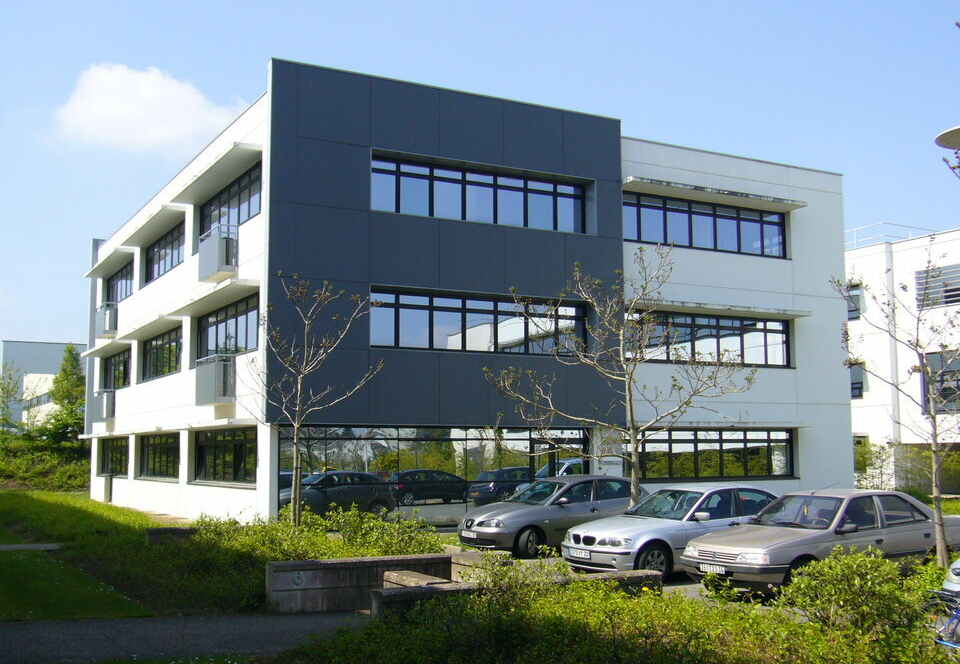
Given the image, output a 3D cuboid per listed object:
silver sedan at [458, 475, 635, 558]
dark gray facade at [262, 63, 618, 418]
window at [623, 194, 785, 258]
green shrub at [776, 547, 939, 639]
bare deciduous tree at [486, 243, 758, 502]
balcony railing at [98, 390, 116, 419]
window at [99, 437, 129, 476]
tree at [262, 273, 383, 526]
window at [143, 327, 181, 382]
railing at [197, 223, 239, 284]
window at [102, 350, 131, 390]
[{"bbox_3d":[1.628,3.626,20.847,4.280,1.441,1.730,3,-7,-31],"label":"silver sedan"},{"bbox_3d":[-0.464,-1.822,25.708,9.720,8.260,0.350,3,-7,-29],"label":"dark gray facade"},{"bbox_3d":[7.040,-3.287,32.676,6.700,1.530,0.200,3,-7,-29],"label":"window"},{"bbox_3d":[4.084,2.799,11.402,1.600,0.950,1.350,0,-6,0],"label":"green shrub"},{"bbox_3d":[2.575,1.289,18.941,4.800,5.640,4.400,0,-6,0],"label":"bare deciduous tree"},{"bbox_3d":[-15.017,2.973,42.080,0.500,1.180,1.950,3,-7,-29],"label":"balcony railing"},{"bbox_3d":[-13.590,4.680,39.648,0.200,1.430,6.000,3,-7,-29],"label":"window"},{"bbox_3d":[-3.225,1.588,21.097,2.700,5.400,2.600,0,-6,0],"label":"tree"},{"bbox_3d":[-10.095,0.718,33.819,0.200,1.430,6.000,3,-7,-29],"label":"window"},{"bbox_3d":[-7.077,-2.075,28.544,0.500,1.250,1.950,3,-7,-29],"label":"railing"},{"bbox_3d":[-14.460,1.559,42.249,0.200,1.500,6.400,3,-7,-29],"label":"window"}]

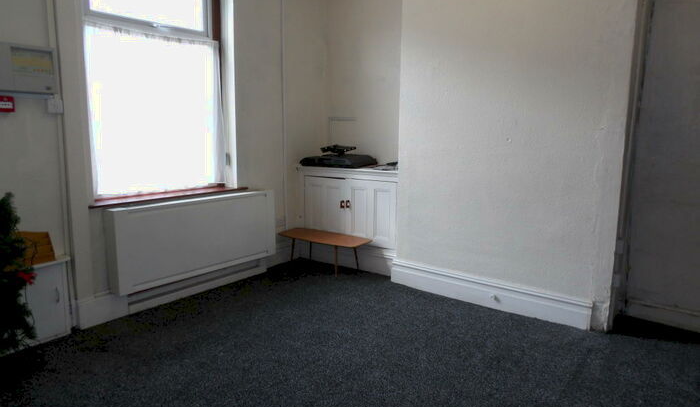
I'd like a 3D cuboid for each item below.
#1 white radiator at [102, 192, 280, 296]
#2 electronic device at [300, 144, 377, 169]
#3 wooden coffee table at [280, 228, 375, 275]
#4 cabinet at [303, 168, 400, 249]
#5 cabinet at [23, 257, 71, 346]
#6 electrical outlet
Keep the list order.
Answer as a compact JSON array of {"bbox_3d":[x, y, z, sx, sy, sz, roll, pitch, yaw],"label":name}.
[{"bbox_3d":[-1.208,0.258,3.953,0.163,0.605,1.469,8,11,37],"label":"white radiator"},{"bbox_3d":[-0.123,-0.484,4.955,0.730,0.202,0.445,8,11,37],"label":"electronic device"},{"bbox_3d":[-0.258,0.489,4.816,0.959,0.311,0.334,7,11,34],"label":"wooden coffee table"},{"bbox_3d":[0.079,-0.012,4.933,1.188,0.734,0.396,8,11,37],"label":"cabinet"},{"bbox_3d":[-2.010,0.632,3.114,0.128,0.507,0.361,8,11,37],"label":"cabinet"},{"bbox_3d":[-1.889,-0.617,3.104,0.033,0.086,0.088,8,11,37],"label":"electrical outlet"}]

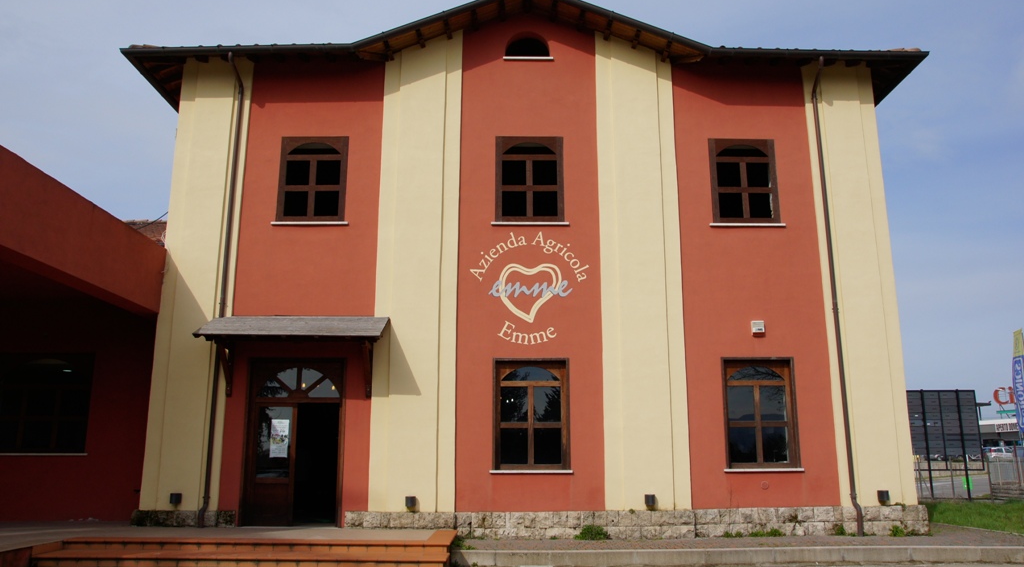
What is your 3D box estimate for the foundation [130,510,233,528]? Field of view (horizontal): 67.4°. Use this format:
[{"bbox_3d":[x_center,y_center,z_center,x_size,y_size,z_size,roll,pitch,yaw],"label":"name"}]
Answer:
[{"bbox_3d":[-5.695,4.098,13.408,1.822,0.278,0.220,0,-12,-1],"label":"foundation"}]

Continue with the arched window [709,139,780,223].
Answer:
[{"bbox_3d":[4.521,-1.974,14.972,1.312,1.738,0.160,0,-12,-1],"label":"arched window"}]

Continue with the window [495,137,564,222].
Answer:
[{"bbox_3d":[0.348,-2.007,14.890,1.335,1.739,0.160,0,-12,-1],"label":"window"}]

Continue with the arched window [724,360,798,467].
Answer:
[{"bbox_3d":[4.545,2.369,14.059,1.324,1.964,0.160,0,-12,-1],"label":"arched window"}]

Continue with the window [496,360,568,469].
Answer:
[{"bbox_3d":[0.358,2.367,13.970,1.371,1.978,0.160,0,-12,-1],"label":"window"}]

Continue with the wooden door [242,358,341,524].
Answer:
[{"bbox_3d":[-3.900,2.847,13.806,1.743,2.891,0.250,0,-12,-1],"label":"wooden door"}]

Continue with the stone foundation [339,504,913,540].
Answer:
[{"bbox_3d":[2.225,4.229,13.565,10.280,0.504,0.250,0,-12,-1],"label":"stone foundation"}]

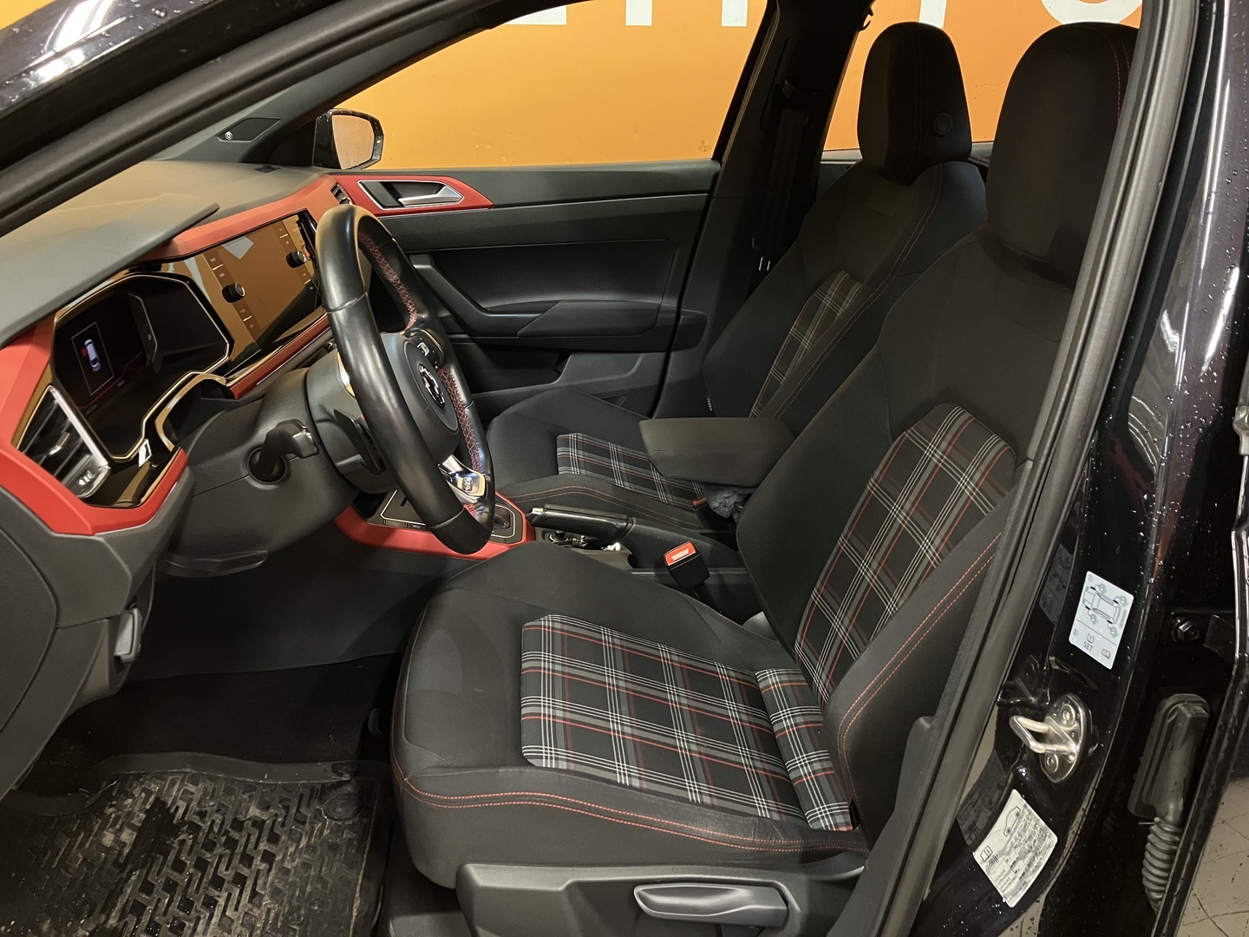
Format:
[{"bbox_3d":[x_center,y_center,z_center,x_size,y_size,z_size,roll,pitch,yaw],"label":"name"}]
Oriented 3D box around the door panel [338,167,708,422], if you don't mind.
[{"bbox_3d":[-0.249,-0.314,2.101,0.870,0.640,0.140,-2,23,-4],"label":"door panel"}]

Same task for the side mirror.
[{"bbox_3d":[-0.571,-0.681,2.088,0.100,0.135,0.195,4,24,10],"label":"side mirror"}]

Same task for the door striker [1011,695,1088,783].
[{"bbox_3d":[0.309,0.202,0.751,0.040,0.078,0.044,-5,24,-11],"label":"door striker"}]

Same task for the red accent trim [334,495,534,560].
[{"bbox_3d":[-0.278,0.050,1.483,0.295,0.110,0.205,-2,23,-4],"label":"red accent trim"}]

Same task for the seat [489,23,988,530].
[{"bbox_3d":[0.143,-0.244,1.767,0.830,0.985,0.530,-2,23,-4],"label":"seat"}]

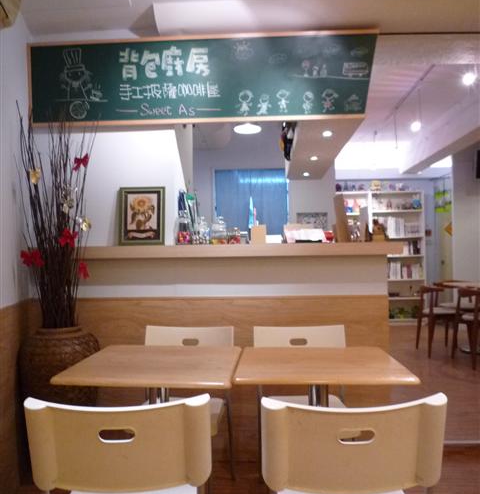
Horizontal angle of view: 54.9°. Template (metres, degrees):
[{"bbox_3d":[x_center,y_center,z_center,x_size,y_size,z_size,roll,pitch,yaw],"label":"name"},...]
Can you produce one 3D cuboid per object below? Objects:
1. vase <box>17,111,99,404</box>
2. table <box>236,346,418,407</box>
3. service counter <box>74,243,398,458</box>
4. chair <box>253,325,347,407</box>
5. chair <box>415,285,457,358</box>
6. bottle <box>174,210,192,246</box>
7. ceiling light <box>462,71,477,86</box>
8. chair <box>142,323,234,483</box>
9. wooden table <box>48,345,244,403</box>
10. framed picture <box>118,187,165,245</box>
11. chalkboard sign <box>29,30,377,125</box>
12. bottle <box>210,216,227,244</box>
[{"bbox_3d":[-0.959,0.256,2.431,0.410,1.924,0.410,-1,-1,3],"label":"vase"},{"bbox_3d":[0.295,0.794,1.720,0.600,0.735,0.580,-1,-1,3],"label":"table"},{"bbox_3d":[-0.125,0.588,2.611,1.930,1.195,0.500,-1,-1,3],"label":"service counter"},{"bbox_3d":[0.301,0.809,2.178,0.490,0.800,0.530,-1,-1,3],"label":"chair"},{"bbox_3d":[2.292,0.833,5.256,0.470,0.750,0.530,-1,-1,-1],"label":"chair"},{"bbox_3d":[-0.302,-0.104,2.470,0.092,0.190,0.092,-1,-1,3],"label":"bottle"},{"bbox_3d":[1.663,-1.221,3.350,0.090,0.100,0.090,-1,-1,3],"label":"ceiling light"},{"bbox_3d":[-0.278,0.816,2.198,0.490,0.800,0.530,-1,-1,3],"label":"chair"},{"bbox_3d":[-0.299,0.802,1.751,0.600,0.735,0.580,-1,-1,3],"label":"wooden table"},{"bbox_3d":[-0.557,-0.173,2.625,0.250,0.325,0.030,-1,-9,3],"label":"framed picture"},{"bbox_3d":[-0.211,-0.972,2.667,1.980,0.475,0.050,-1,6,3],"label":"chalkboard sign"},{"bbox_3d":[-0.122,-0.094,2.631,0.088,0.160,0.088,-1,-1,3],"label":"bottle"}]

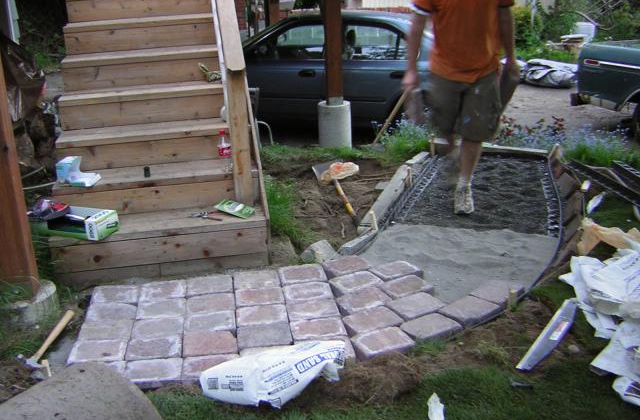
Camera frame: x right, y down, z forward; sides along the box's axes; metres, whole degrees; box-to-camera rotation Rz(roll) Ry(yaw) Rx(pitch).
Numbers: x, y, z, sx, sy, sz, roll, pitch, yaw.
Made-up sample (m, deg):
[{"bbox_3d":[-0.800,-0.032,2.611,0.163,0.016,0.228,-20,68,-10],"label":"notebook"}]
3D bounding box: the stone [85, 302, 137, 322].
[{"bbox_3d":[-0.963,0.507,3.115,0.230,0.060,0.164,-2,20,0],"label":"stone"}]

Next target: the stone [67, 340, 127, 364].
[{"bbox_3d":[-0.915,0.621,2.801,0.226,0.060,0.171,-3,20,-3],"label":"stone"}]

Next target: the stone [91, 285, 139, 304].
[{"bbox_3d":[-1.009,0.445,3.286,0.229,0.060,0.177,-3,20,-1],"label":"stone"}]

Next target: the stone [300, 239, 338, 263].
[{"bbox_3d":[-0.003,0.217,3.530,0.165,0.075,0.180,-15,24,-29],"label":"stone"}]

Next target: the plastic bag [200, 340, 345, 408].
[{"bbox_3d":[-0.187,0.626,2.565,0.540,0.130,0.250,-6,21,-10],"label":"plastic bag"}]

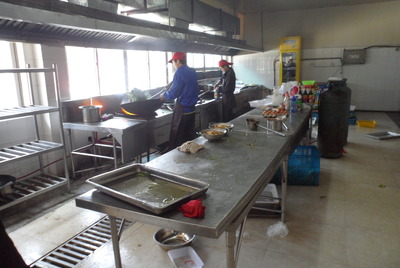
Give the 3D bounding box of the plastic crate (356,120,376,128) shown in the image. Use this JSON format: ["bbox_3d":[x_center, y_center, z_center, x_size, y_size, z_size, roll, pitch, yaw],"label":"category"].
[{"bbox_3d":[3.918,-0.225,7.088,0.430,0.120,0.310,2,13,15],"label":"plastic crate"}]

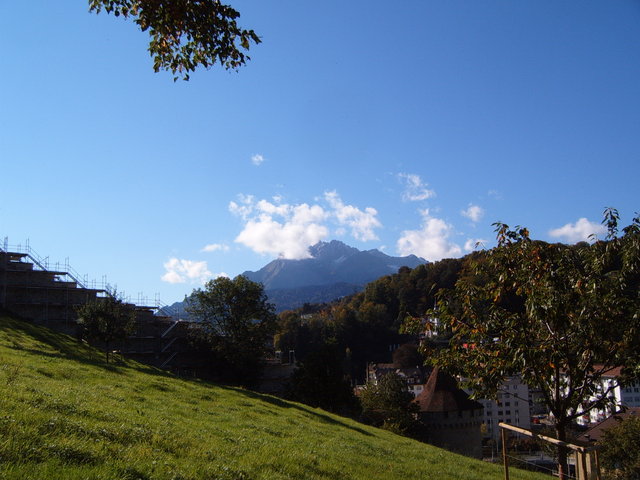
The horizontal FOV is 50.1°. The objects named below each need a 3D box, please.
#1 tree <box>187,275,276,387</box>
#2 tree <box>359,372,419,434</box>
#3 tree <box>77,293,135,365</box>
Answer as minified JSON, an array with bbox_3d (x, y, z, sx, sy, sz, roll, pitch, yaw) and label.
[{"bbox_3d":[-9.060,9.460,70.000,9.000,11.800,8.800,0,-10,0],"label":"tree"},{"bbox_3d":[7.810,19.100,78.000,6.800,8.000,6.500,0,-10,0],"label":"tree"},{"bbox_3d":[-16.230,6.730,52.000,4.500,5.200,4.400,0,-10,0],"label":"tree"}]

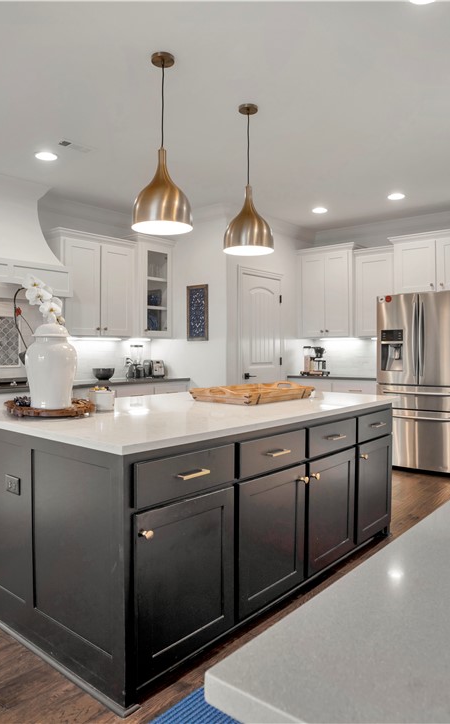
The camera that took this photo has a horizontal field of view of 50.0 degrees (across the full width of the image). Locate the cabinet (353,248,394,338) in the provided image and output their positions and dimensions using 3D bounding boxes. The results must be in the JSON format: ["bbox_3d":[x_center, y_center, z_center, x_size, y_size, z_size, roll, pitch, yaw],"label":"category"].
[{"bbox_3d":[1.815,-0.789,5.695,0.530,1.040,0.380,1,2,38],"label":"cabinet"}]

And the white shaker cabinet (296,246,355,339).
[{"bbox_3d":[1.330,-0.845,6.048,0.730,1.135,0.430,1,2,38],"label":"white shaker cabinet"}]

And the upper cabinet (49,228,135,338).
[{"bbox_3d":[-1.404,-0.775,5.061,0.390,1.040,0.850,1,2,42],"label":"upper cabinet"}]

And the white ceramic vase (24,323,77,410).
[{"bbox_3d":[-0.870,0.021,2.423,0.244,0.420,0.244,1,1,41],"label":"white ceramic vase"}]

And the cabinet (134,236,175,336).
[{"bbox_3d":[-0.904,-0.825,5.556,0.350,1.120,0.530,1,1,41],"label":"cabinet"}]

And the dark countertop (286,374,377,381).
[{"bbox_3d":[1.420,0.213,5.879,1.150,0.037,0.620,1,2,38],"label":"dark countertop"}]

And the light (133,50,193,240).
[{"bbox_3d":[-0.321,-1.142,2.522,0.310,0.885,0.310,0,1,0],"label":"light"}]

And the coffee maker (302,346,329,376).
[{"bbox_3d":[1.111,0.012,6.057,0.320,0.358,0.180,1,2,38],"label":"coffee maker"}]

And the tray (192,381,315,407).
[{"bbox_3d":[0.164,0.191,3.089,0.510,0.100,0.660,1,1,41],"label":"tray"}]

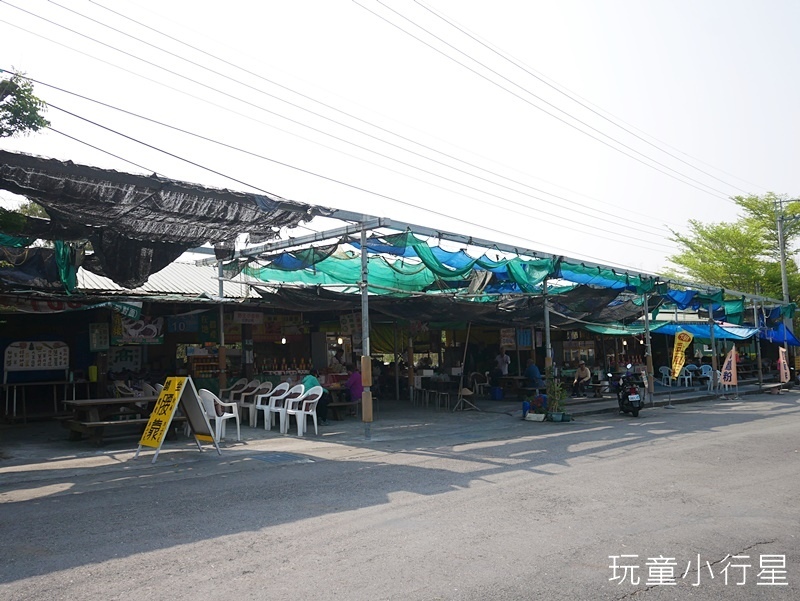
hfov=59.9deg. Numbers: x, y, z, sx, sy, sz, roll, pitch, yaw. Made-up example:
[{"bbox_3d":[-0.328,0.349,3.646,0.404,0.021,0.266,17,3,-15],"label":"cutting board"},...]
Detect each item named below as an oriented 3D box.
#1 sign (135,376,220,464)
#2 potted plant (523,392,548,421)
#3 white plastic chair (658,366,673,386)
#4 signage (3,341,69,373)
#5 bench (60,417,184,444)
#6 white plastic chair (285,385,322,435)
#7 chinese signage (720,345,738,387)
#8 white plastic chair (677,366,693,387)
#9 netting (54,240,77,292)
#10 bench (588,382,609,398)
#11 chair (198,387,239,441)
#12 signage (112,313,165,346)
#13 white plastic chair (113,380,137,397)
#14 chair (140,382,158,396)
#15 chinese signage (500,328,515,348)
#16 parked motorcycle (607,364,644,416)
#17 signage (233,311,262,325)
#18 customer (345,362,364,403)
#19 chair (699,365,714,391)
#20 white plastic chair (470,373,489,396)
[{"bbox_3d":[-3.049,1.612,9.581,0.660,1.090,0.970,-6,-7,43],"label":"sign"},{"bbox_3d":[2.902,2.272,14.800,0.520,0.580,0.420,-1,-4,0],"label":"potted plant"},{"bbox_3d":[10.618,3.019,27.700,0.570,0.800,0.570,4,-7,-45],"label":"white plastic chair"},{"bbox_3d":[-8.006,1.224,15.300,0.050,0.630,1.350,-5,-6,43],"label":"signage"},{"bbox_3d":[-4.330,2.125,11.182,1.650,0.380,0.400,4,-7,-44],"label":"bench"},{"bbox_3d":[-1.648,1.884,11.850,0.560,0.820,0.560,3,-6,-44],"label":"white plastic chair"},{"bbox_3d":[10.861,2.129,22.900,0.550,1.380,0.060,-4,-5,31],"label":"chinese signage"},{"bbox_3d":[11.009,2.929,26.809,0.570,0.800,0.570,3,-7,-40],"label":"white plastic chair"},{"bbox_3d":[-5.786,-0.580,12.000,0.280,0.920,0.380,-5,-6,43],"label":"netting"},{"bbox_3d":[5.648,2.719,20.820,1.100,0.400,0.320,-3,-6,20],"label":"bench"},{"bbox_3d":[-2.880,1.832,11.100,0.560,0.820,0.560,3,-6,-44],"label":"chair"},{"bbox_3d":[-5.665,0.627,15.000,0.050,0.680,1.200,-5,-6,43],"label":"signage"},{"bbox_3d":[-5.391,1.990,13.600,0.560,0.820,0.560,-2,-4,6],"label":"white plastic chair"},{"bbox_3d":[-4.712,1.964,13.100,0.560,0.820,0.560,2,-6,-41],"label":"chair"},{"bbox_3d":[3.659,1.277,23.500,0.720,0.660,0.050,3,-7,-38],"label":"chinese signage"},{"bbox_3d":[5.434,2.179,16.697,0.660,1.140,1.750,-2,-5,6],"label":"parked motorcycle"},{"bbox_3d":[-3.533,0.411,16.200,0.050,0.290,0.820,-6,-7,42],"label":"signage"},{"bbox_3d":[-1.083,2.105,16.358,0.720,1.200,0.500,-3,-5,15],"label":"customer"},{"bbox_3d":[10.860,2.723,24.637,0.570,0.820,0.570,-2,-5,5],"label":"chair"},{"bbox_3d":[2.611,2.718,22.500,0.560,0.820,0.560,1,-5,-30],"label":"white plastic chair"}]

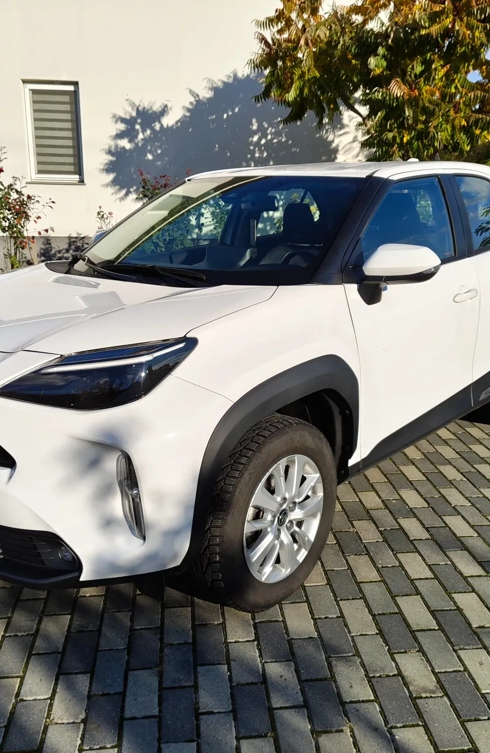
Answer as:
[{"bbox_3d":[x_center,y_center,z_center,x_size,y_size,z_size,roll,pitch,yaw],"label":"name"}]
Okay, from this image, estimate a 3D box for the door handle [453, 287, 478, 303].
[{"bbox_3d":[1.005,-0.364,3.142,0.050,0.055,0.215,11,18,39],"label":"door handle"}]

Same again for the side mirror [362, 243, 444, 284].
[{"bbox_3d":[0.582,-0.419,2.584,0.260,0.150,0.150,11,18,39],"label":"side mirror"}]

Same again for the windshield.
[{"bbox_3d":[-0.133,-0.673,3.048,1.360,0.110,0.770,11,51,39],"label":"windshield"}]

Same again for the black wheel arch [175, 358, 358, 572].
[{"bbox_3d":[0.099,0.210,2.234,0.140,0.510,0.870,11,18,39],"label":"black wheel arch"}]

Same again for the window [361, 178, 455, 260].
[{"bbox_3d":[0.691,-0.668,2.955,0.060,0.410,0.860,-17,-1,43],"label":"window"}]

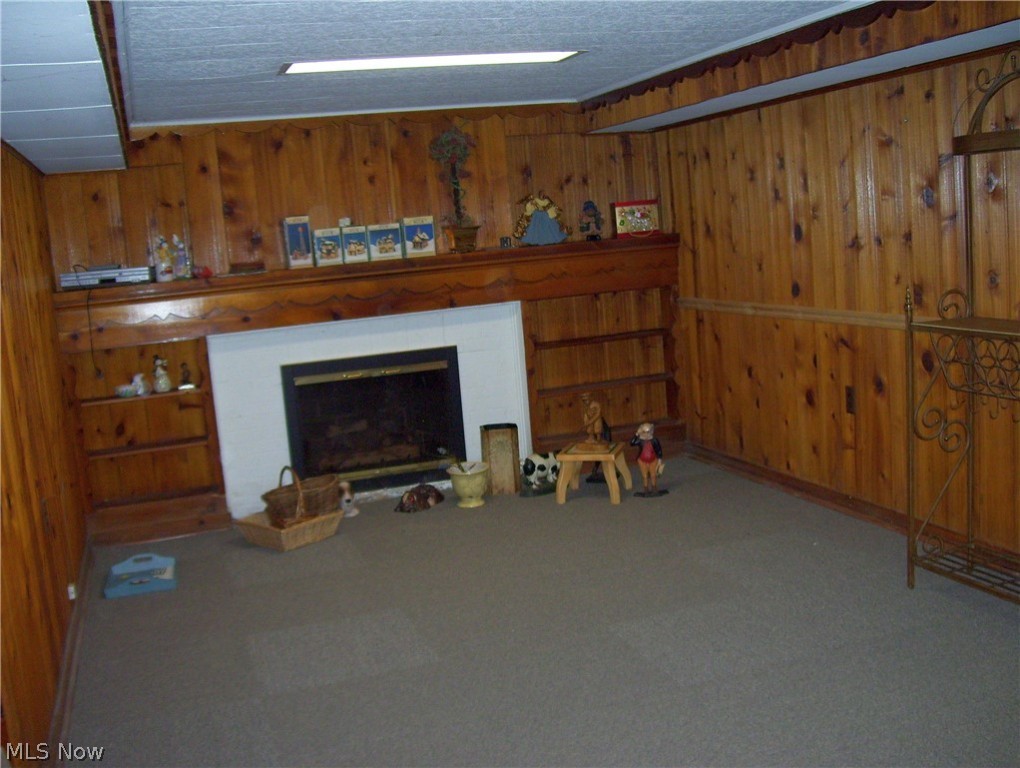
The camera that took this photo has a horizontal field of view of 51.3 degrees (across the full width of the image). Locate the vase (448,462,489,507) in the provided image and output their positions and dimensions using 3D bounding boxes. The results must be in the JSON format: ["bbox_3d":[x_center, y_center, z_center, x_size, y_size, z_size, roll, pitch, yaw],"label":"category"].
[{"bbox_3d":[-0.214,0.532,5.520,0.215,0.205,0.215,-5,8,1],"label":"vase"}]

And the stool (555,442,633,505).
[{"bbox_3d":[0.431,0.459,5.479,0.325,0.250,0.280,-2,9,20],"label":"stool"}]

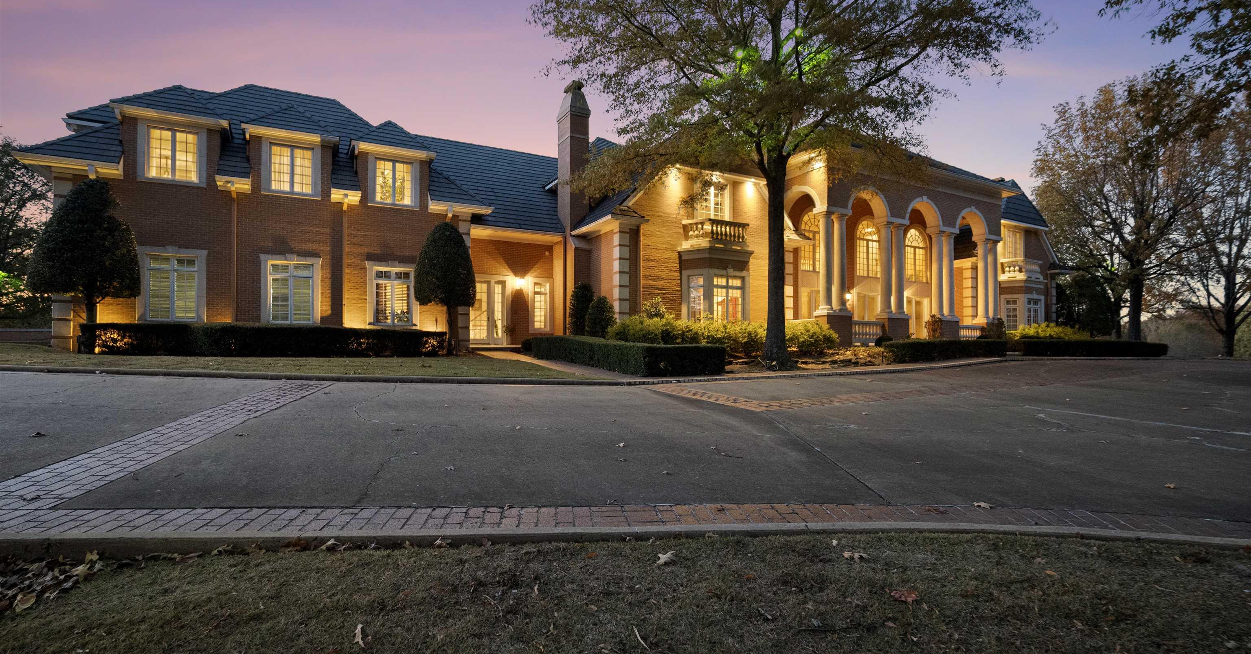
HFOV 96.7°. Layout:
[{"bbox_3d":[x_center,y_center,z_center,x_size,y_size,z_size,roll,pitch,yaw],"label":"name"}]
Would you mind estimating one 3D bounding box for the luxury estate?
[{"bbox_3d":[2.500,-4.300,27.000,43.600,10.200,16.500,1,-1,-25],"label":"luxury estate"}]

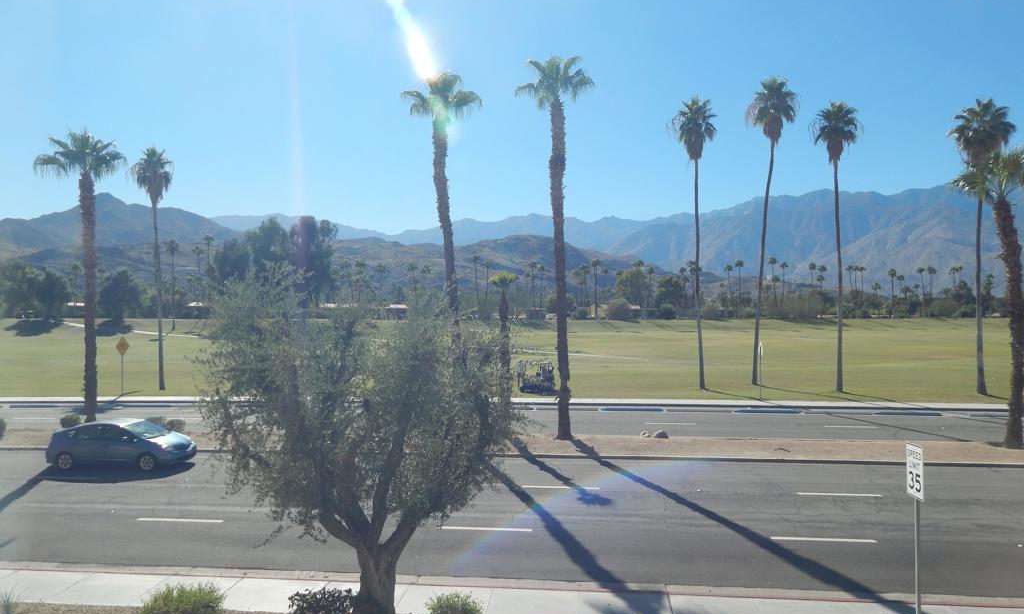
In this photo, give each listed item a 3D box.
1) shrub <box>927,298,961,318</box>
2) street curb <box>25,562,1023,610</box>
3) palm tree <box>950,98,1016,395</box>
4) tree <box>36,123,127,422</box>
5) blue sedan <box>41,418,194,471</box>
[{"bbox_3d":[109.080,0.126,172.000,8.500,5.100,7.000,0,0,6],"label":"shrub"},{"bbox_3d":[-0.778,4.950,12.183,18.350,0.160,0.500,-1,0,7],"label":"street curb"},{"bbox_3d":[25.171,-3.237,36.400,3.400,15.900,3.300,0,0,6],"label":"palm tree"},{"bbox_3d":[-17.290,-1.099,27.200,3.500,12.000,3.400,0,0,6],"label":"tree"},{"bbox_3d":[-12.455,4.313,21.882,4.450,1.490,1.730,0,0,6],"label":"blue sedan"}]

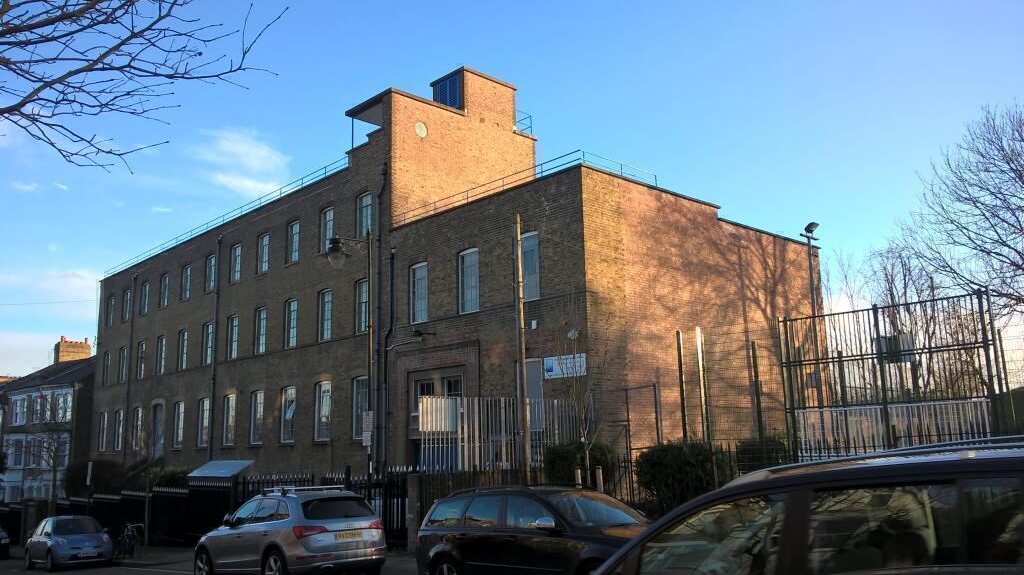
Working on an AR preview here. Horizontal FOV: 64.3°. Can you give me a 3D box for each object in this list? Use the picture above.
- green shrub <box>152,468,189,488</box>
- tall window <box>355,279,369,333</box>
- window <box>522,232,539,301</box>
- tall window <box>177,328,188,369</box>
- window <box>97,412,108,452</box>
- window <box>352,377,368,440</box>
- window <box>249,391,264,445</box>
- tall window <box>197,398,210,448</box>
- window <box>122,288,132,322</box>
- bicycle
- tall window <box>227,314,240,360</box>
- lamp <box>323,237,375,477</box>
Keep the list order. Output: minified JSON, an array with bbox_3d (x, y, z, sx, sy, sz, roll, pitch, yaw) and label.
[{"bbox_3d":[-12.747,7.412,30.377,1.000,1.500,1.600,9,-15,-43],"label":"green shrub"},{"bbox_3d":[-5.335,0.664,29.469,0.150,1.980,1.030,8,-14,-44],"label":"tall window"},{"bbox_3d":[0.420,-0.589,24.084,0.150,2.040,1.000,9,-15,-44],"label":"window"},{"bbox_3d":[-16.643,3.176,41.195,0.150,2.040,1.000,9,-15,-44],"label":"tall window"},{"bbox_3d":[-23.953,8.478,47.892,0.180,2.200,1.060,9,-15,-43],"label":"window"},{"bbox_3d":[-5.324,4.333,29.163,0.180,2.220,1.060,9,-15,-43],"label":"window"},{"bbox_3d":[-10.663,5.473,34.284,0.150,2.200,1.070,8,-14,-44],"label":"window"},{"bbox_3d":[-14.251,6.265,37.858,0.150,2.200,1.080,8,-14,-44],"label":"tall window"},{"bbox_3d":[-22.495,1.056,47.630,0.150,1.830,1.000,9,-15,-44],"label":"window"},{"bbox_3d":[-10.965,7.234,23.300,0.550,1.030,1.700,9,-15,-43],"label":"bicycle"},{"bbox_3d":[-12.765,2.321,37.305,0.150,2.040,1.000,9,-15,-44],"label":"tall window"},{"bbox_3d":[-3.043,2.120,15.546,1.020,6.250,0.360,8,-14,-44],"label":"lamp"}]

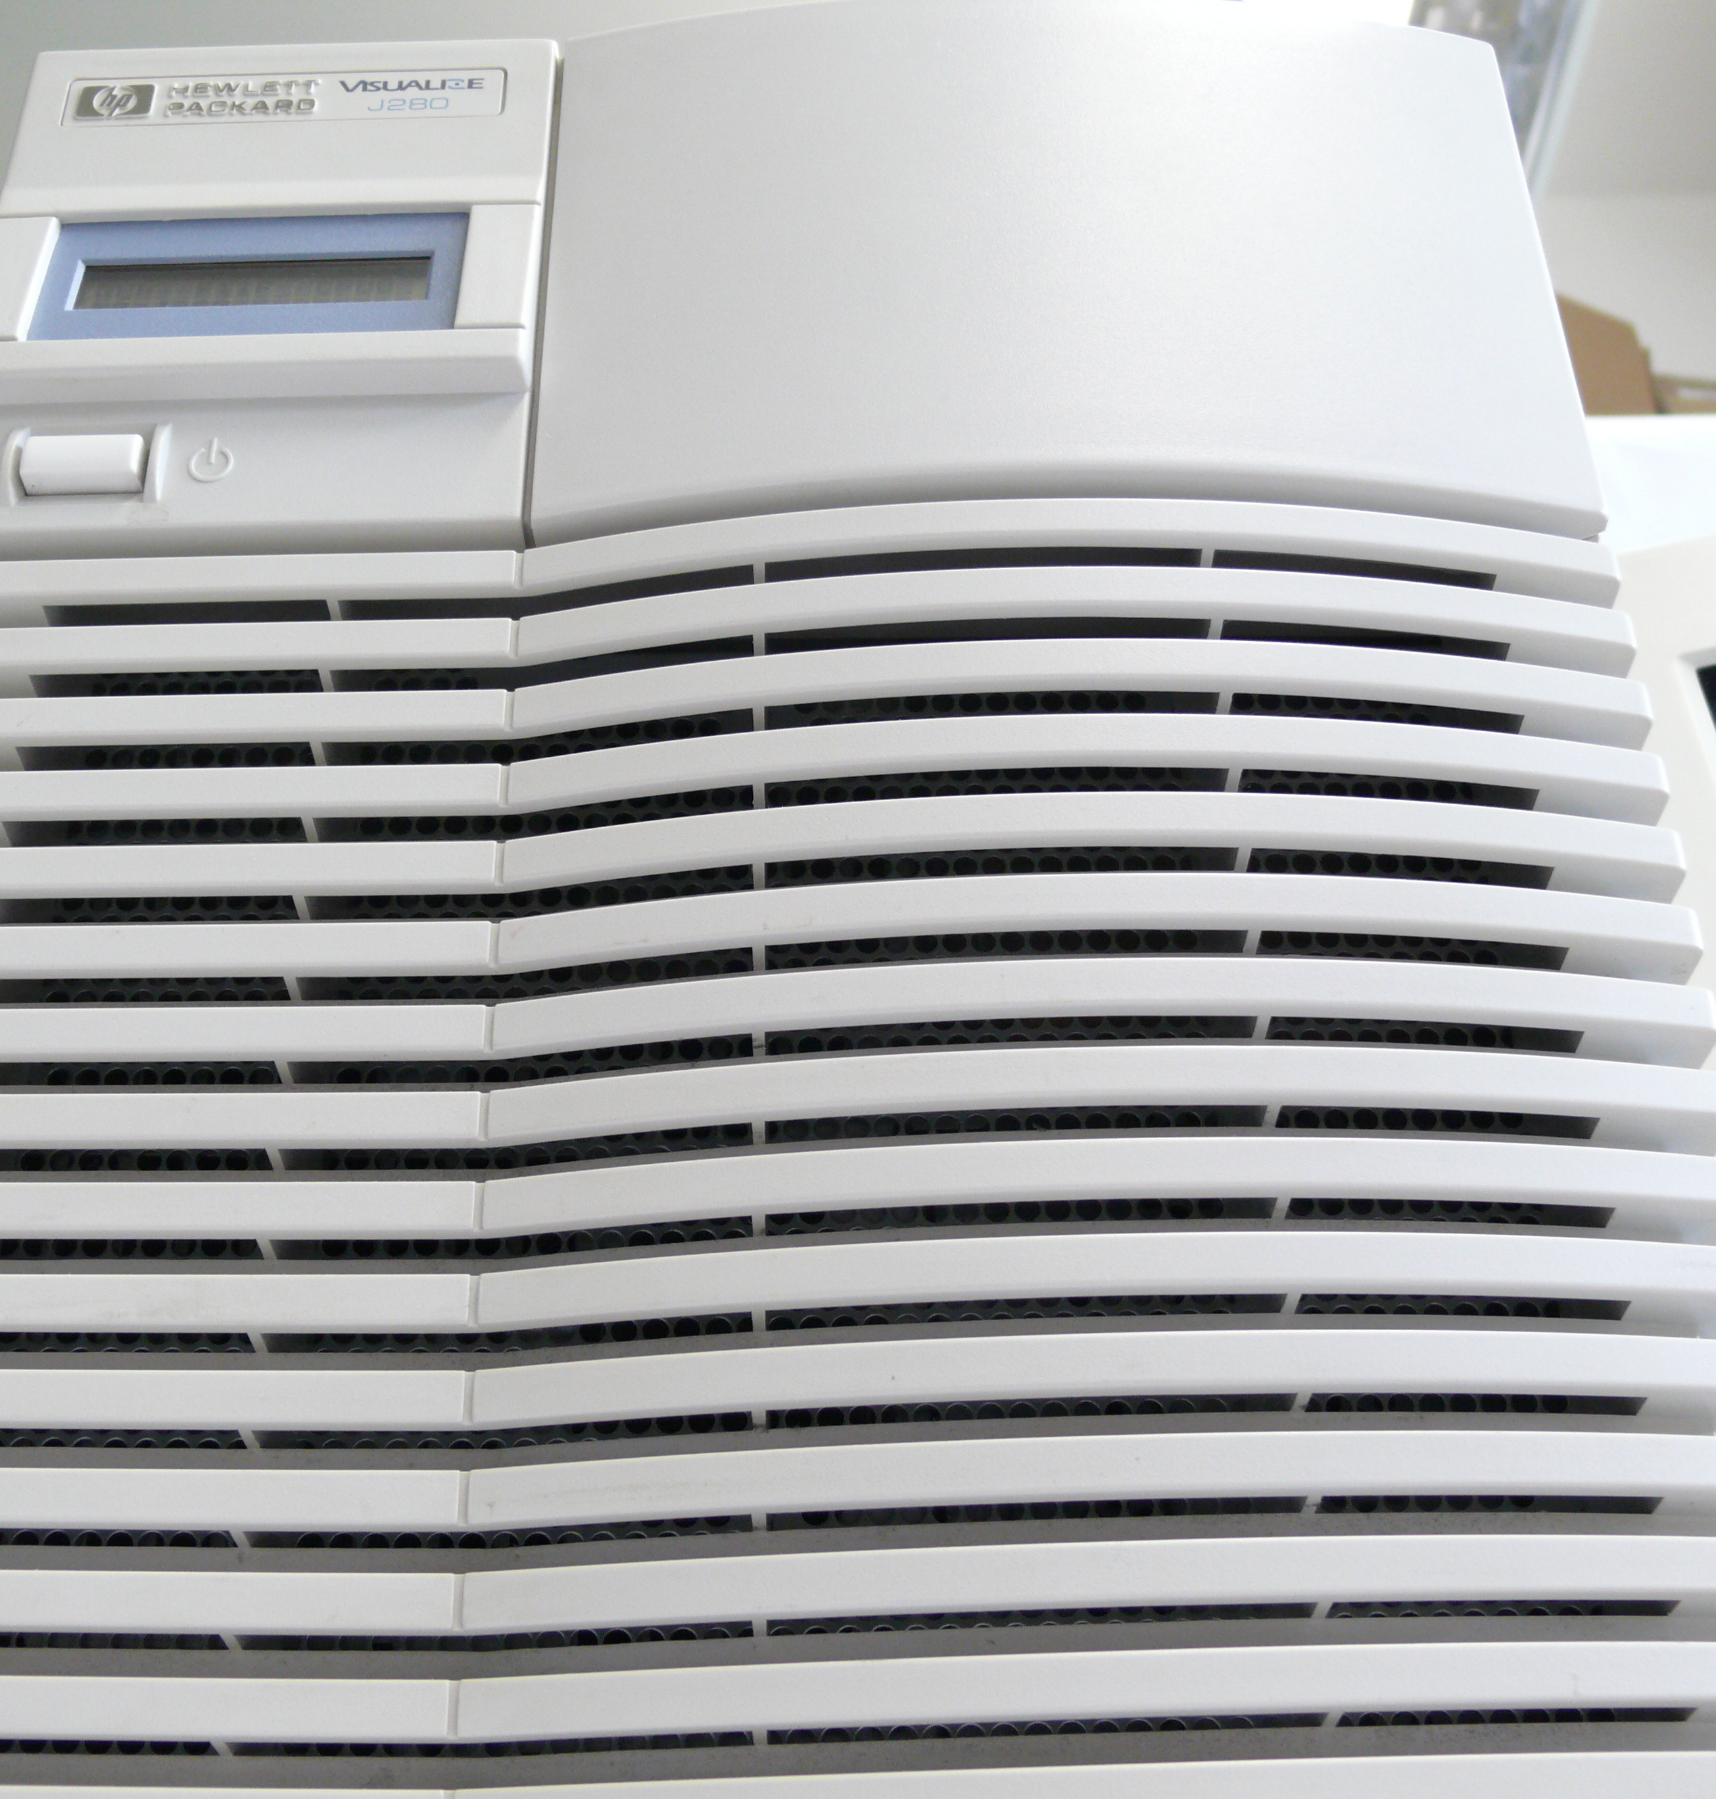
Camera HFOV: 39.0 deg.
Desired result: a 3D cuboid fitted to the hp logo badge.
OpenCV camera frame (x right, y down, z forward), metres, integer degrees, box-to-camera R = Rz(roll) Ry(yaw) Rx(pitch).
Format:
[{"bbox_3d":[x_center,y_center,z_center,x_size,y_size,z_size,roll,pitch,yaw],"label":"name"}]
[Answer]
[{"bbox_3d":[-0.143,-0.153,0.465,0.015,0.009,0.002,-1,-30,-1],"label":"hp logo badge"}]

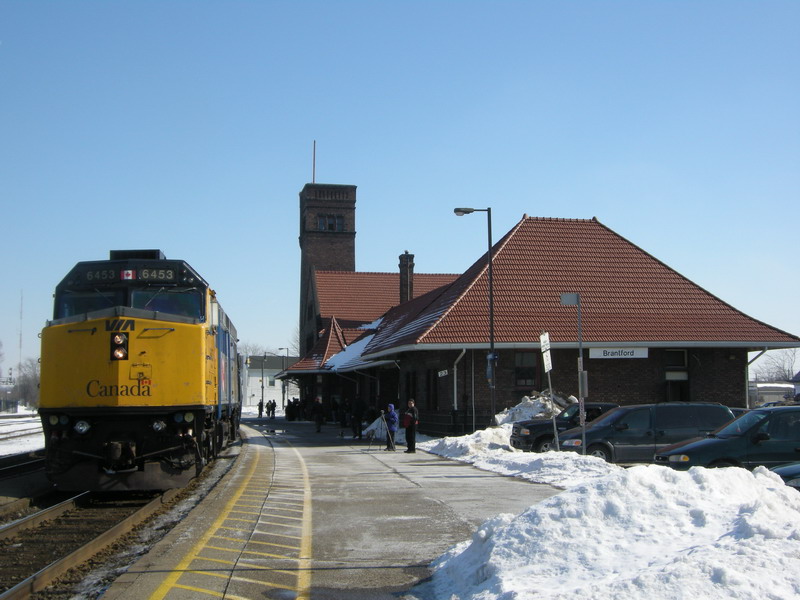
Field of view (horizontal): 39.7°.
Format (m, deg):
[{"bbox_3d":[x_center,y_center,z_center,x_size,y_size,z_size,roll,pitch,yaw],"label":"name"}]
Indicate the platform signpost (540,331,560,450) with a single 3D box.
[{"bbox_3d":[3.493,2.318,25.325,0.080,3.380,0.350,-2,13,32],"label":"platform signpost"}]

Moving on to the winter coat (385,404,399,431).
[{"bbox_3d":[-0.268,3.867,36.200,0.420,0.930,0.520,1,-5,-17],"label":"winter coat"}]

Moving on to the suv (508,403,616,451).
[{"bbox_3d":[5.980,4.080,34.600,5.050,1.740,1.800,0,-5,-9],"label":"suv"}]

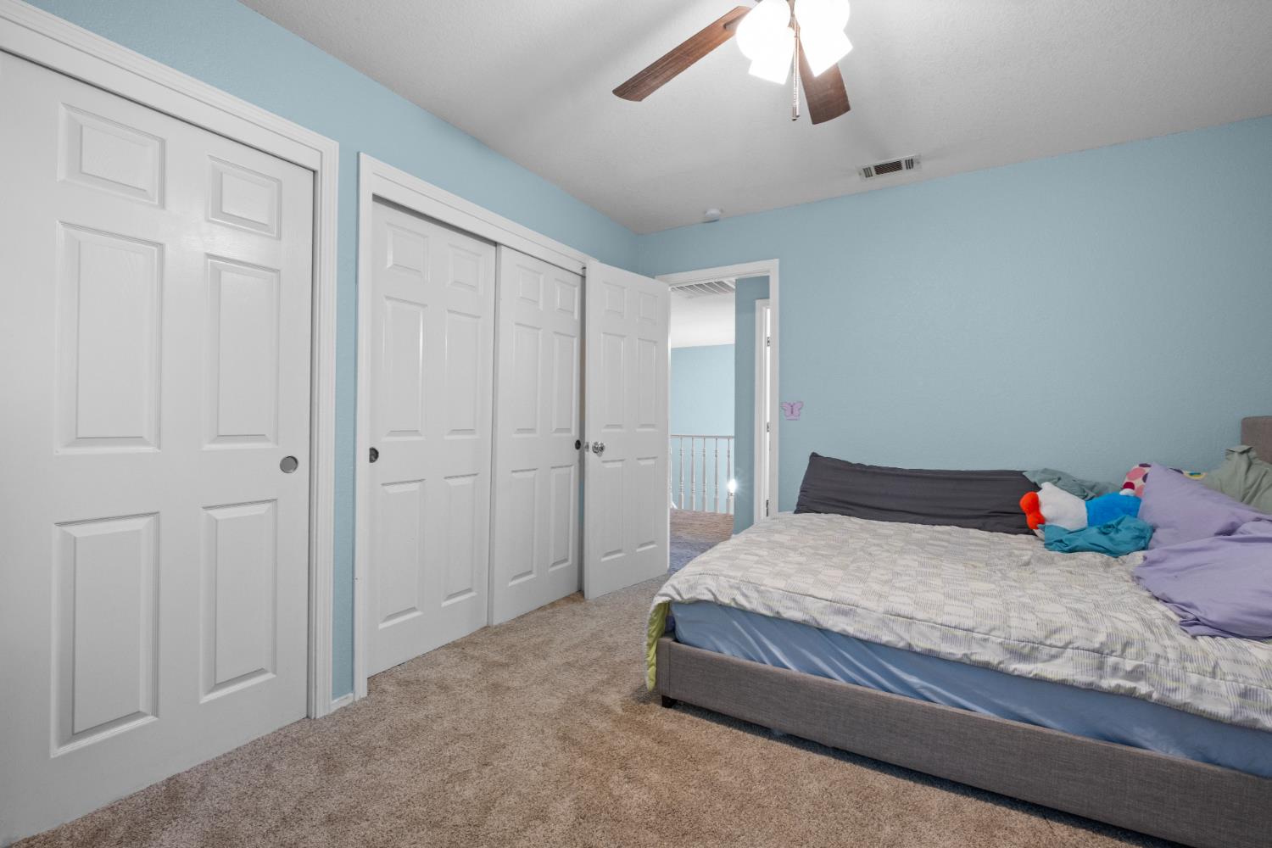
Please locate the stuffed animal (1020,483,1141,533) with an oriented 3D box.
[{"bbox_3d":[1.925,0.391,2.269,0.460,0.260,0.260,1,0,32],"label":"stuffed animal"}]

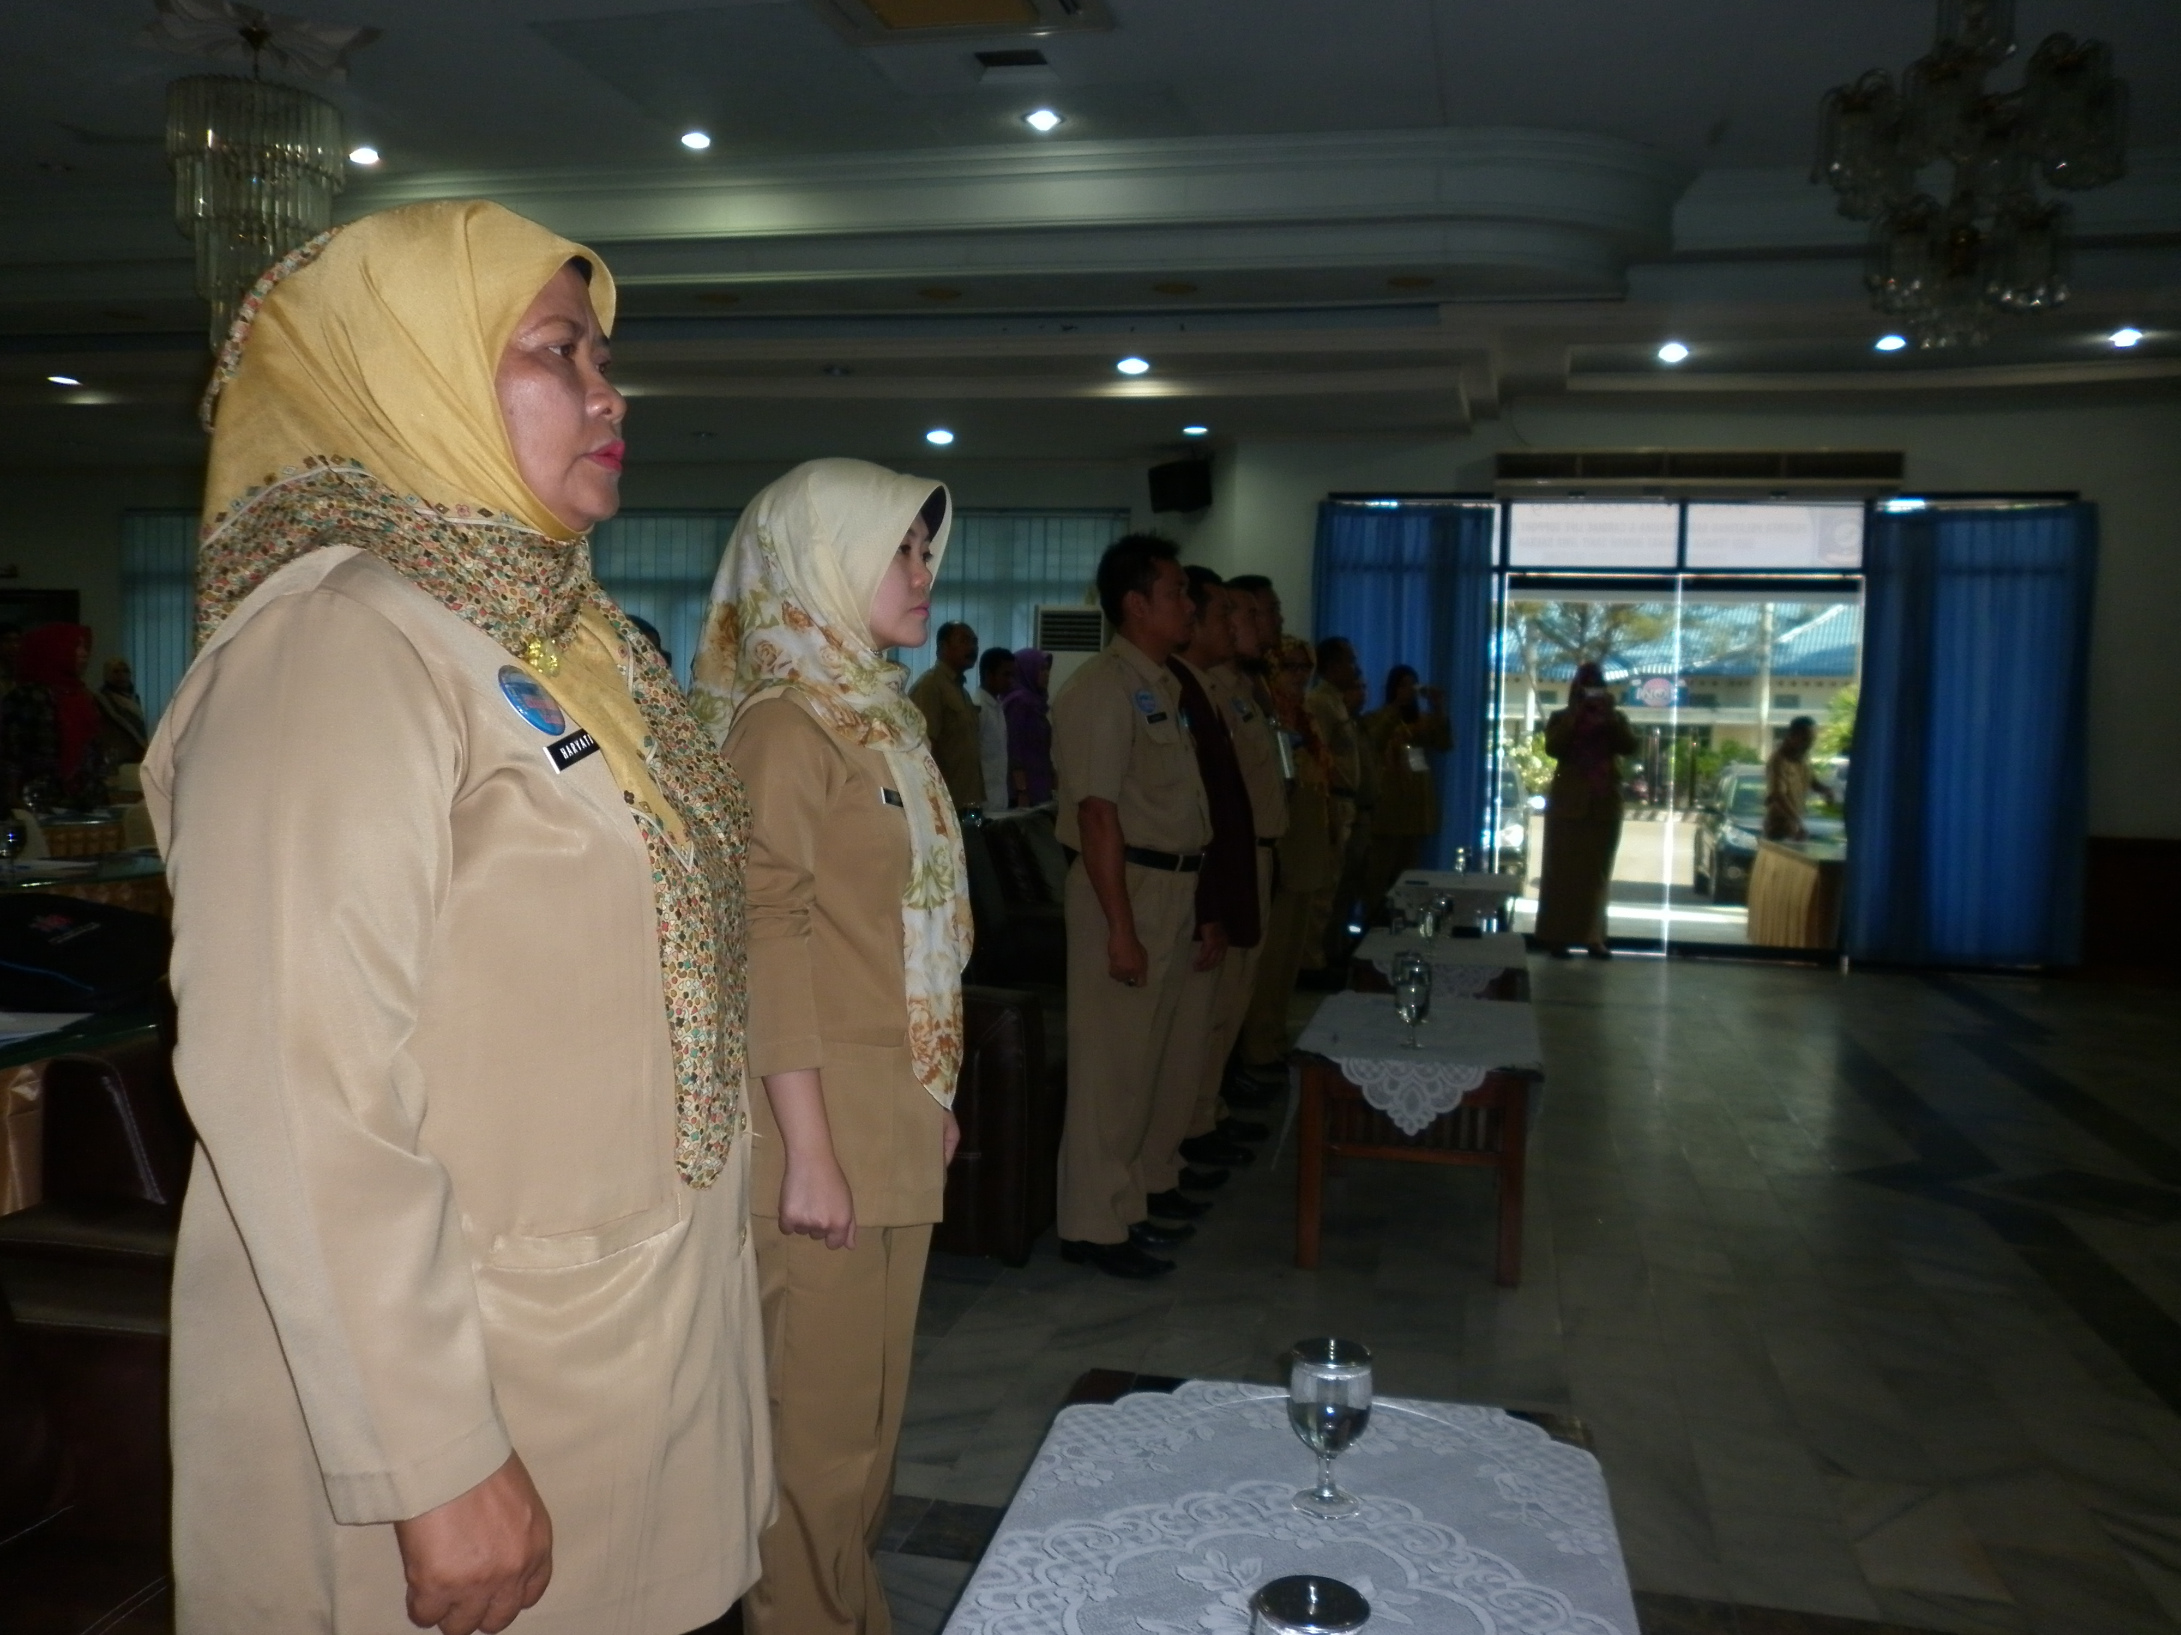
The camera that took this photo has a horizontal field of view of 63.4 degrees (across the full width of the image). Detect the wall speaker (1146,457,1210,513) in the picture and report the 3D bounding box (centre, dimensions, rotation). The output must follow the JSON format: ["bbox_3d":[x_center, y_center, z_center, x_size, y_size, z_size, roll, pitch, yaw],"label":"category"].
[{"bbox_3d":[0.551,-2.064,10.947,0.250,0.280,0.310,-15,11,-30],"label":"wall speaker"}]

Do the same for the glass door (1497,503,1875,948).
[{"bbox_3d":[3.365,-0.502,10.308,2.030,2.630,0.100,2,3,13],"label":"glass door"}]

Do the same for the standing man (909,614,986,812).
[{"bbox_3d":[-0.718,-0.138,8.900,0.340,1.710,0.520,2,4,18],"label":"standing man"}]

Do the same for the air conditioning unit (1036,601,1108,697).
[{"bbox_3d":[-0.103,-0.294,10.200,0.460,1.890,0.330,2,3,4],"label":"air conditioning unit"}]

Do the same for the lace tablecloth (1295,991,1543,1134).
[{"bbox_3d":[0.863,0.626,4.576,0.610,0.190,1.120,2,3,13],"label":"lace tablecloth"}]

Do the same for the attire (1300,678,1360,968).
[{"bbox_3d":[1.188,0.044,8.775,0.320,1.450,0.480,2,3,13],"label":"attire"}]

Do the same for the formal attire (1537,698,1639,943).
[{"bbox_3d":[2.698,0.012,9.650,0.560,1.360,0.440,2,3,7],"label":"formal attire"}]

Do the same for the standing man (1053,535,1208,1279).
[{"bbox_3d":[0.114,0.196,4.171,0.360,1.680,0.520,2,3,13],"label":"standing man"}]

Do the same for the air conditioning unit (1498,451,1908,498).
[{"bbox_3d":[3.258,-1.857,9.463,2.080,0.250,0.230,2,3,11],"label":"air conditioning unit"}]

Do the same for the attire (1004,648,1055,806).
[{"bbox_3d":[-0.305,-0.058,8.900,0.320,1.580,0.460,2,3,10],"label":"attire"}]

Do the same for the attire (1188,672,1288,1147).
[{"bbox_3d":[0.417,0.241,5.232,0.340,1.420,0.500,2,3,13],"label":"attire"}]

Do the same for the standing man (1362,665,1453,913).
[{"bbox_3d":[1.666,-0.036,9.350,0.450,1.570,0.520,4,4,38],"label":"standing man"}]

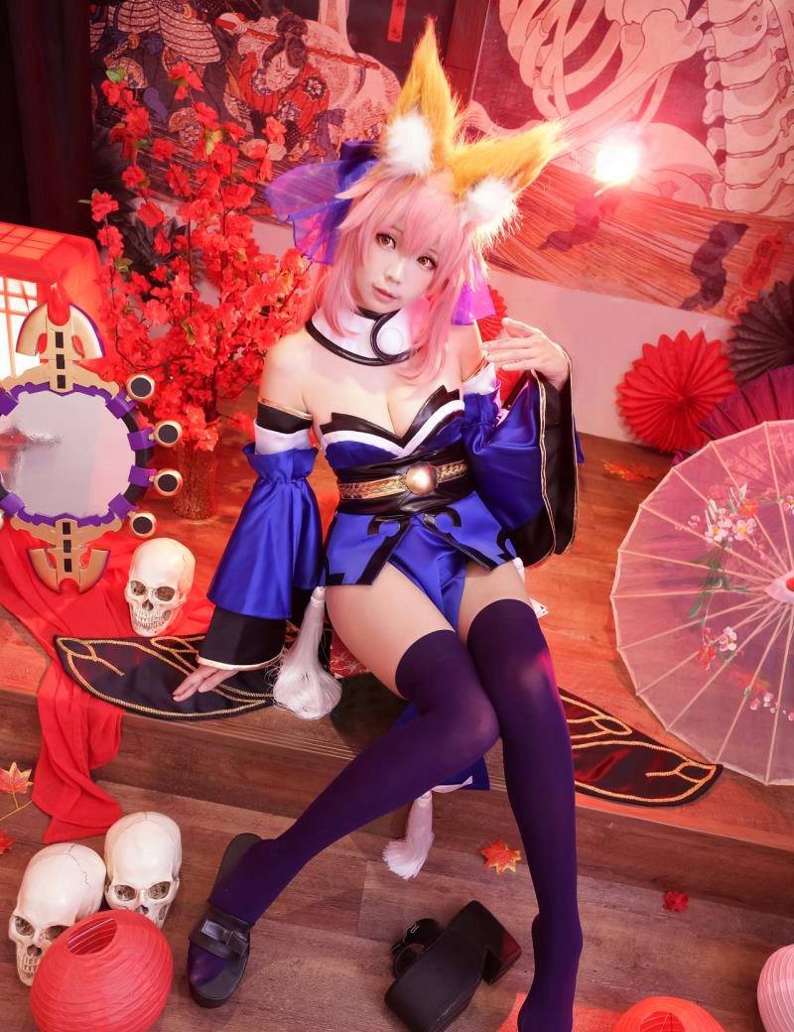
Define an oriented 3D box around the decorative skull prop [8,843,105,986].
[{"bbox_3d":[-0.466,0.534,1.184,0.112,0.143,0.147,13,27,7],"label":"decorative skull prop"}]

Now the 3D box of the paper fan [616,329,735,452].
[{"bbox_3d":[0.919,-0.402,2.829,0.390,0.390,0.050,10,27,1],"label":"paper fan"}]

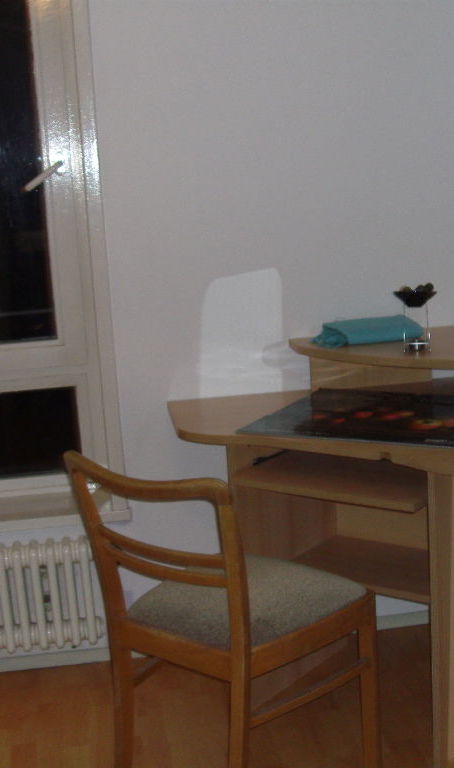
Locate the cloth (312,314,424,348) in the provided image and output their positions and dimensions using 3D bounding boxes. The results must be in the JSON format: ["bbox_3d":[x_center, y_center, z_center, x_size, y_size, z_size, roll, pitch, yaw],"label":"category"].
[{"bbox_3d":[0.383,-0.139,2.985,0.285,0.050,0.145,-5,11,-6],"label":"cloth"}]

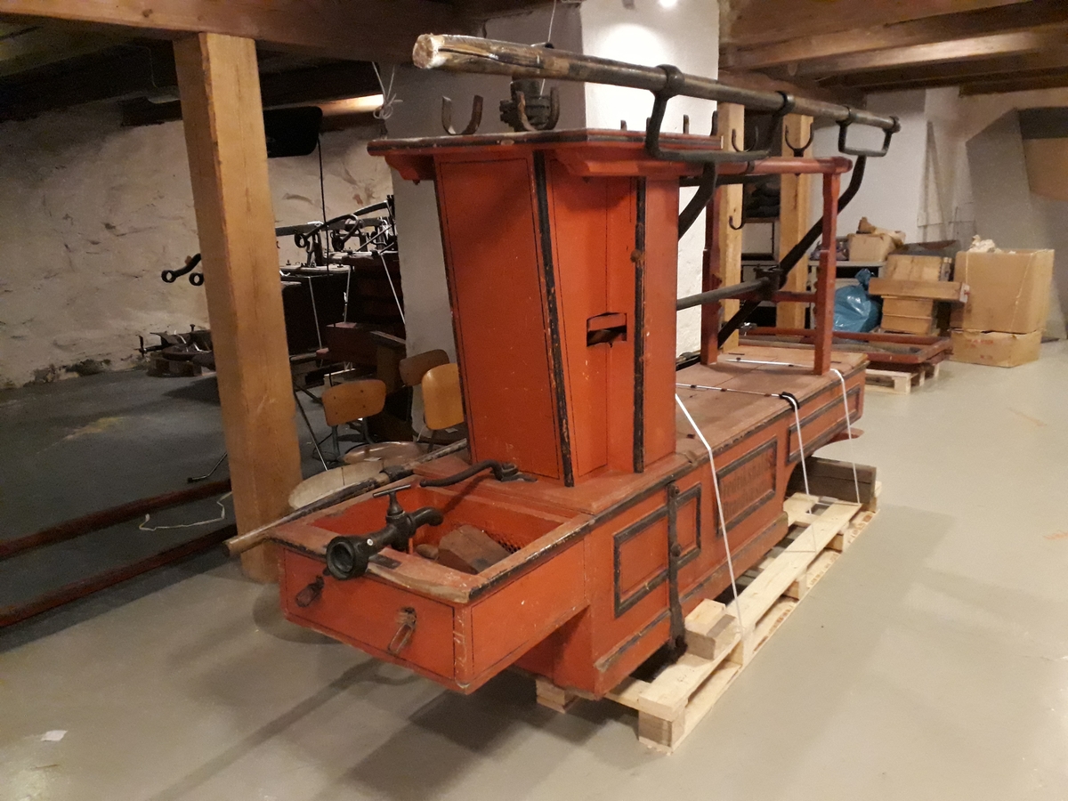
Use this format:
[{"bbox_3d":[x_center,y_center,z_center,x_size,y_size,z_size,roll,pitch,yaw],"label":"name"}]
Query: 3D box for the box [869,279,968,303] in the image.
[{"bbox_3d":[3.329,-0.970,7.201,0.220,0.145,0.803,-14,18,-40],"label":"box"}]

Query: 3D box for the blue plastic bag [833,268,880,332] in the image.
[{"bbox_3d":[3.228,-0.989,8.365,0.524,0.685,0.463,8,16,36],"label":"blue plastic bag"}]

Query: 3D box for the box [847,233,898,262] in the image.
[{"bbox_3d":[3.767,-1.709,9.318,0.393,0.282,0.352,6,16,32],"label":"box"}]

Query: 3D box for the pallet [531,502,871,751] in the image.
[{"bbox_3d":[0.704,0.649,3.406,0.800,0.140,2.180,8,17,36],"label":"pallet"}]

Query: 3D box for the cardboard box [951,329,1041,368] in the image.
[{"bbox_3d":[4.061,-0.497,7.343,0.463,0.292,0.544,-12,16,-35],"label":"cardboard box"}]

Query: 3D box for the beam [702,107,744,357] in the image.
[{"bbox_3d":[1.357,-1.001,5.857,0.170,2.140,0.210,9,18,40],"label":"beam"}]

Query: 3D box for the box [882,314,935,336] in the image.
[{"bbox_3d":[3.325,-0.678,7.297,0.240,0.135,0.440,-14,18,-40],"label":"box"}]

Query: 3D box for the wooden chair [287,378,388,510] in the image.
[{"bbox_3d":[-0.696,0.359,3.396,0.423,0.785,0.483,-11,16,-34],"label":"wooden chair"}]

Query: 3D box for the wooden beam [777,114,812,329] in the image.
[{"bbox_3d":[2.194,-1.321,7.042,0.170,2.140,0.210,9,18,40],"label":"wooden beam"}]

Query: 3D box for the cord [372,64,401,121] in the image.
[{"bbox_3d":[-0.663,-1.384,3.750,0.130,0.260,0.100,-2,14,0],"label":"cord"}]

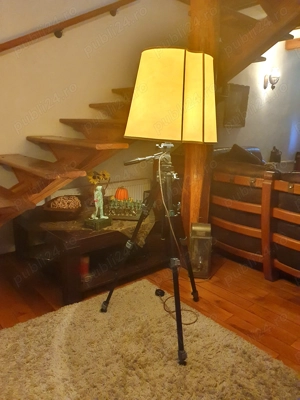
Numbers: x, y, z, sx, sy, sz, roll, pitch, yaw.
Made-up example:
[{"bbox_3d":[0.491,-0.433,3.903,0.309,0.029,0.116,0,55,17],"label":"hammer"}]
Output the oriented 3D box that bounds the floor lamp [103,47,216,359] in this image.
[{"bbox_3d":[0.074,0.024,1.573,0.656,1.500,0.589,-3,14,-14],"label":"floor lamp"}]

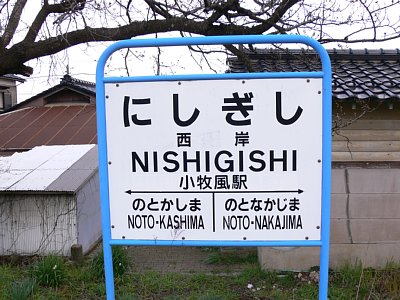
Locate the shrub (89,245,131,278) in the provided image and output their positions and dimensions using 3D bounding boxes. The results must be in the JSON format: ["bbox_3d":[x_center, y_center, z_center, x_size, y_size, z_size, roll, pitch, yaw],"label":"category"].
[{"bbox_3d":[-1.206,1.516,5.450,0.540,0.410,0.500,-1,7,0],"label":"shrub"}]

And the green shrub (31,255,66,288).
[{"bbox_3d":[-1.929,1.547,5.150,0.470,0.400,0.450,-1,7,0],"label":"green shrub"}]

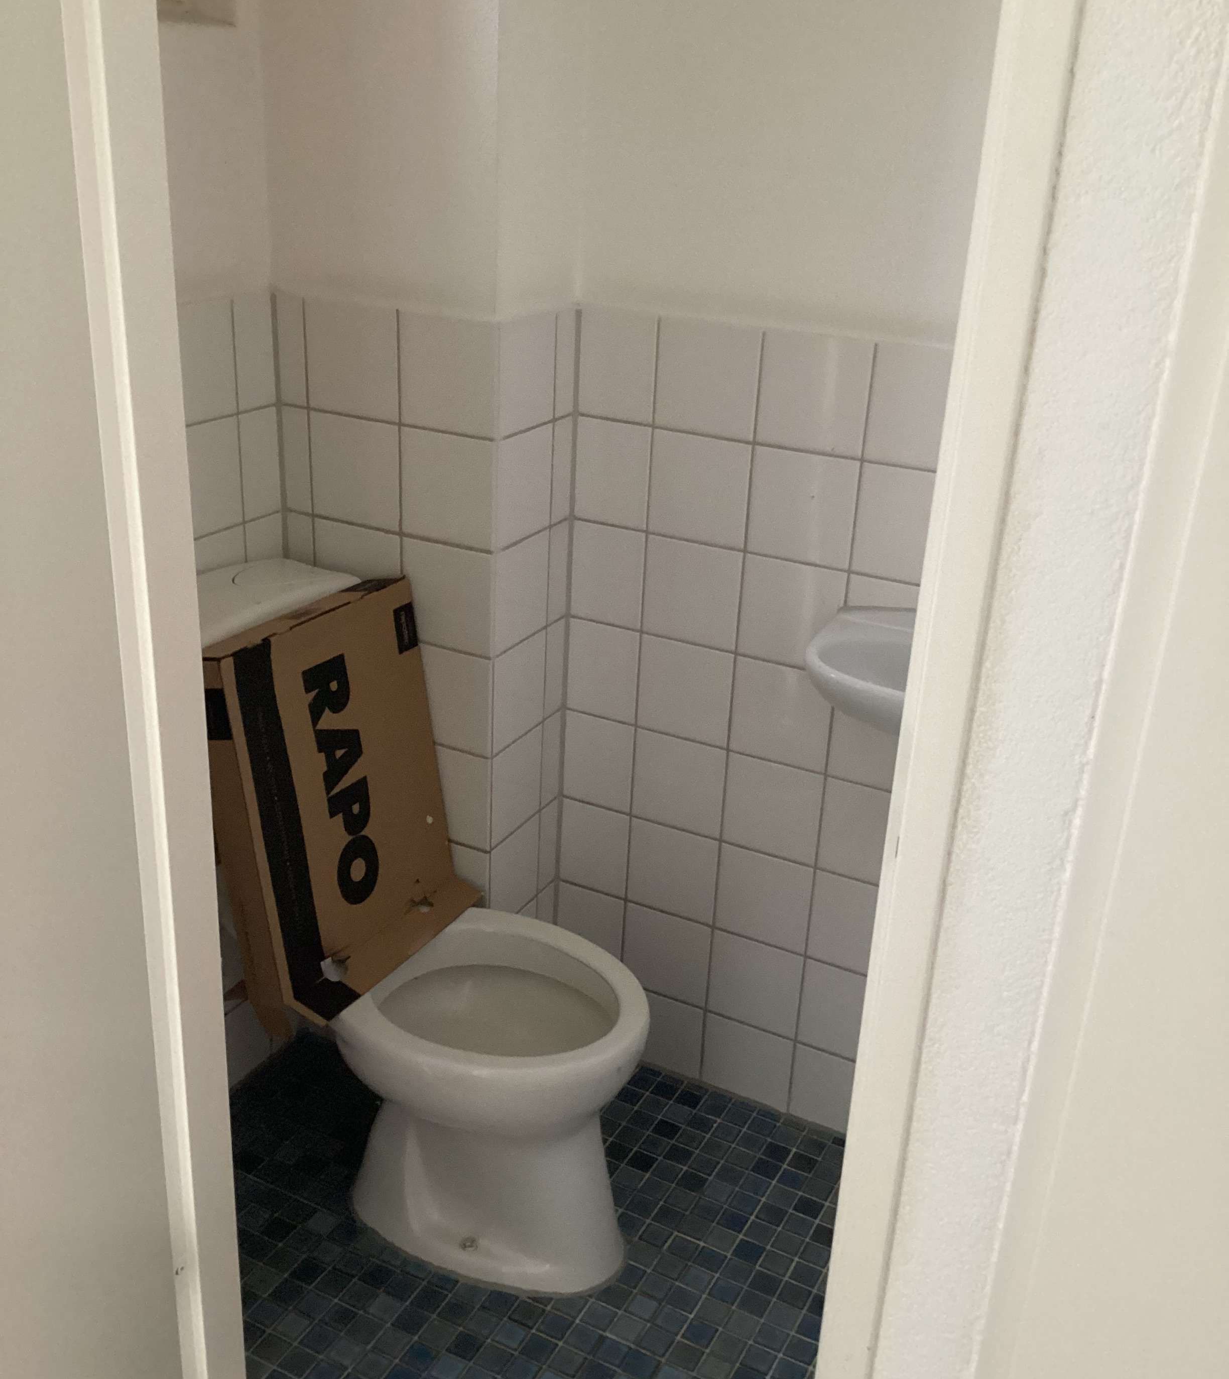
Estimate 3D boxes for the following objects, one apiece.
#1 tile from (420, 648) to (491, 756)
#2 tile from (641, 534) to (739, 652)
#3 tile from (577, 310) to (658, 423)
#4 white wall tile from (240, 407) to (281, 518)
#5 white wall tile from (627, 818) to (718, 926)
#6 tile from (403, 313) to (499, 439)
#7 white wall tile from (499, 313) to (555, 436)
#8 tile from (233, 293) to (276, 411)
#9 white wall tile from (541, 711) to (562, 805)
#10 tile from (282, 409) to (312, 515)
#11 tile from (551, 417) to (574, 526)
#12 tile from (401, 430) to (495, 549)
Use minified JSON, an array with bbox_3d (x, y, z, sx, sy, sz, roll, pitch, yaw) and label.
[{"bbox_3d":[-0.237,0.010,2.094,0.148,0.149,0.010,14,25,24],"label":"tile"},{"bbox_3d":[0.113,-0.138,2.094,0.148,0.149,0.009,14,26,24],"label":"tile"},{"bbox_3d":[0.007,-0.451,2.039,0.118,0.151,0.010,14,25,24],"label":"tile"},{"bbox_3d":[-0.497,-0.315,2.048,0.009,0.149,0.079,14,26,24],"label":"white wall tile"},{"bbox_3d":[0.092,0.282,2.275,0.148,0.149,0.009,14,26,24],"label":"white wall tile"},{"bbox_3d":[-0.214,-0.410,1.915,0.150,0.149,0.009,14,26,24],"label":"tile"},{"bbox_3d":[-0.119,-0.417,1.947,0.010,0.149,0.147,14,25,24],"label":"white wall tile"},{"bbox_3d":[-0.490,-0.456,1.988,0.010,0.148,0.078,14,25,24],"label":"tile"},{"bbox_3d":[-0.100,0.108,2.275,0.010,0.149,0.057,14,25,24],"label":"white wall tile"},{"bbox_3d":[-0.447,-0.326,2.083,0.047,0.149,0.010,14,25,24],"label":"tile"},{"bbox_3d":[-0.080,-0.311,2.088,0.009,0.149,0.050,14,26,24],"label":"tile"},{"bbox_3d":[-0.222,-0.270,1.976,0.148,0.149,0.010,14,25,24],"label":"tile"}]

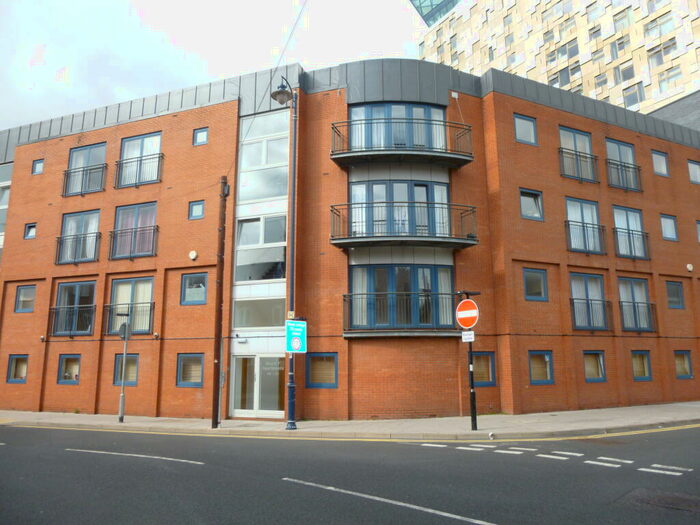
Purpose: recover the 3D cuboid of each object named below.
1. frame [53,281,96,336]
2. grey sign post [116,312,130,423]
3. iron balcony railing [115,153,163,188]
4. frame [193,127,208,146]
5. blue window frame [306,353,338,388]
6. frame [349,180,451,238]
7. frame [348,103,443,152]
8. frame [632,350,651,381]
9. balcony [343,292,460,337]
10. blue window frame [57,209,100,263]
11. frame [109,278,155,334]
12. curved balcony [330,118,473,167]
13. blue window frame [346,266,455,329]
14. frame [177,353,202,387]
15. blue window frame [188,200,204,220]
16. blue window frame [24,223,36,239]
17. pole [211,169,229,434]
[{"bbox_3d":[-10.658,1.800,19.619,1.993,2.066,0.100,-4,-11,21],"label":"frame"},{"bbox_3d":[-7.596,3.459,16.800,0.500,3.546,0.600,-3,-11,15],"label":"grey sign post"},{"bbox_3d":[-7.950,-3.437,19.195,2.244,1.103,0.170,-4,-11,21],"label":"iron balcony railing"},{"bbox_3d":[-5.526,-4.663,18.758,0.654,0.661,0.120,-4,-11,20],"label":"frame"},{"bbox_3d":[-0.879,3.423,16.022,1.116,1.106,0.120,-4,-11,20],"label":"blue window frame"},{"bbox_3d":[1.679,-1.696,16.812,3.347,2.030,0.380,0,-10,-3],"label":"frame"},{"bbox_3d":[1.627,-4.458,16.932,3.352,1.940,0.392,0,-10,0],"label":"frame"},{"bbox_3d":[11.018,3.909,19.066,1.069,1.113,0.120,5,-12,-25],"label":"frame"},{"bbox_3d":[1.728,1.679,15.874,3.830,1.277,1.156,0,-10,-3],"label":"balcony"},{"bbox_3d":[-10.710,-1.015,20.021,1.942,2.061,0.120,-4,-11,20],"label":"blue window frame"},{"bbox_3d":[-8.047,1.603,18.680,1.961,2.058,0.120,-4,-11,20],"label":"frame"},{"bbox_3d":[1.670,-3.762,16.298,4.586,1.205,1.421,0,-10,0],"label":"curved balcony"},{"bbox_3d":[1.675,1.100,16.294,3.338,2.039,0.380,0,-10,-3],"label":"blue window frame"},{"bbox_3d":[-5.448,3.688,17.317,1.099,1.106,0.120,-4,-11,20],"label":"frame"},{"bbox_3d":[-5.591,-1.891,18.581,0.660,0.665,0.110,-4,-11,20],"label":"blue window frame"},{"bbox_3d":[-13.275,-1.289,21.087,0.639,0.658,0.120,-4,-11,20],"label":"blue window frame"},{"bbox_3d":[-3.959,1.034,15.293,0.180,7.620,0.180,2,-11,-14],"label":"pole"}]

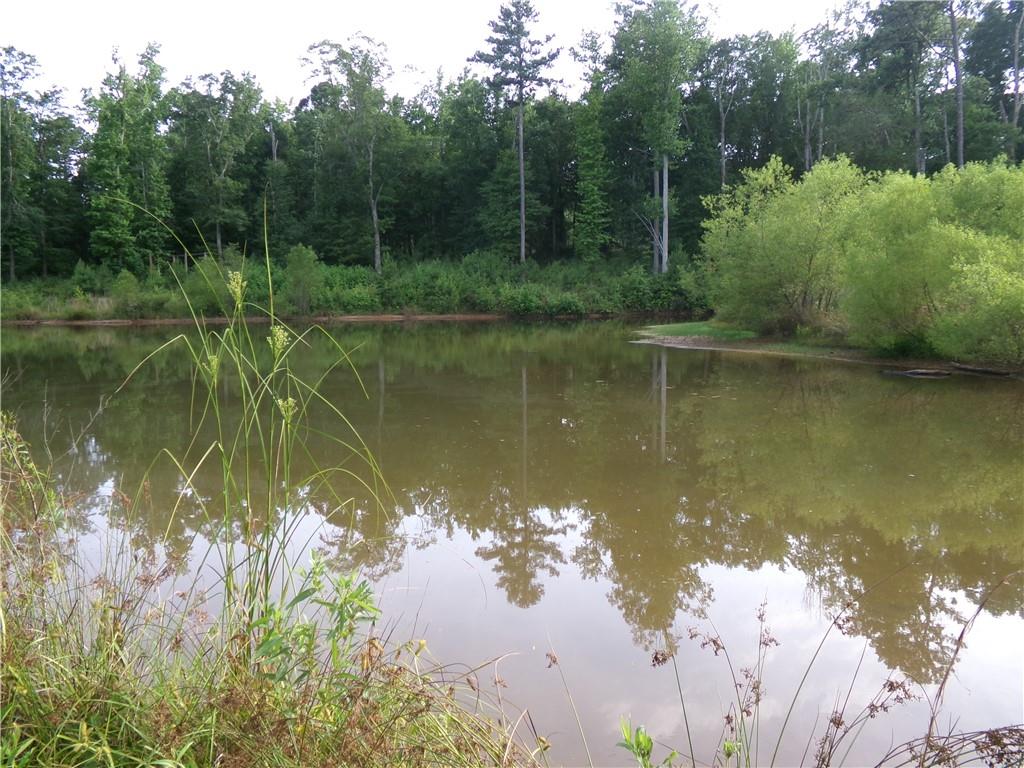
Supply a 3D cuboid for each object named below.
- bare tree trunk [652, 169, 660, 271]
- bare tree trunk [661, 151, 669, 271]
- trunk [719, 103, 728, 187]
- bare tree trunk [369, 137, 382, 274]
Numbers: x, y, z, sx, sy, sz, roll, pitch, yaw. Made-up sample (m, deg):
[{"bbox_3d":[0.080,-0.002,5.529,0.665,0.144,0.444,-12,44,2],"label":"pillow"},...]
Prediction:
[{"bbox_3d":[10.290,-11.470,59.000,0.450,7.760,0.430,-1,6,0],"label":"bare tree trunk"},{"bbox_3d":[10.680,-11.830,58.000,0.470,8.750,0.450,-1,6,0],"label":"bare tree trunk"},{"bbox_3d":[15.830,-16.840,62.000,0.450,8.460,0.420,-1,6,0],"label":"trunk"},{"bbox_3d":[-9.560,-12.390,58.000,0.850,9.870,0.600,-1,6,0],"label":"bare tree trunk"}]

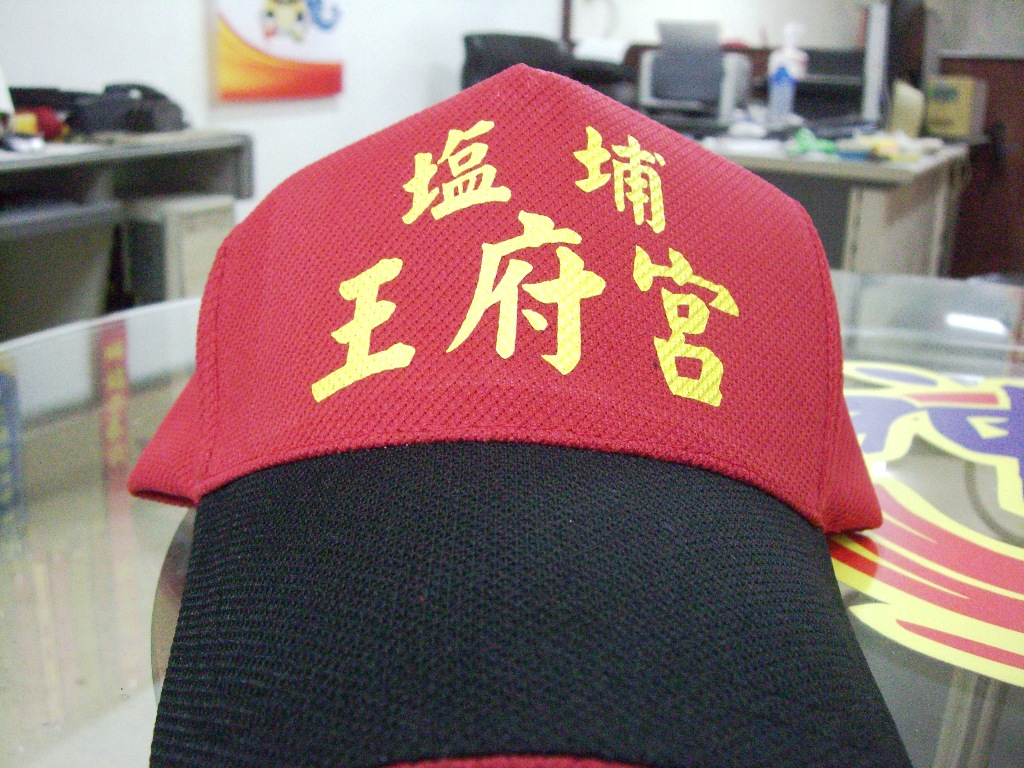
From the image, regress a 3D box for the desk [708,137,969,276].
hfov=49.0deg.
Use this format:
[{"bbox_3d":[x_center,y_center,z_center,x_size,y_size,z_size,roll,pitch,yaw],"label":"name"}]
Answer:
[{"bbox_3d":[0.417,-0.294,3.056,1.350,0.735,0.630,11,20,28],"label":"desk"}]

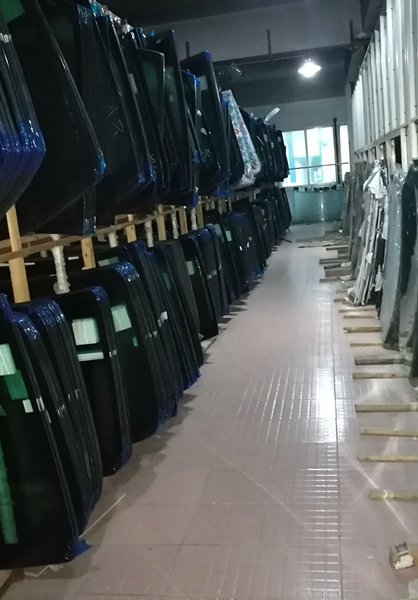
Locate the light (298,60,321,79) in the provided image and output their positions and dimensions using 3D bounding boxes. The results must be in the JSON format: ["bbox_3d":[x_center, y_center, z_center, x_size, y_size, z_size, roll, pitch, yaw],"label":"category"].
[{"bbox_3d":[1.742,-3.991,10.781,0.400,0.270,0.400,-4,11,12],"label":"light"}]

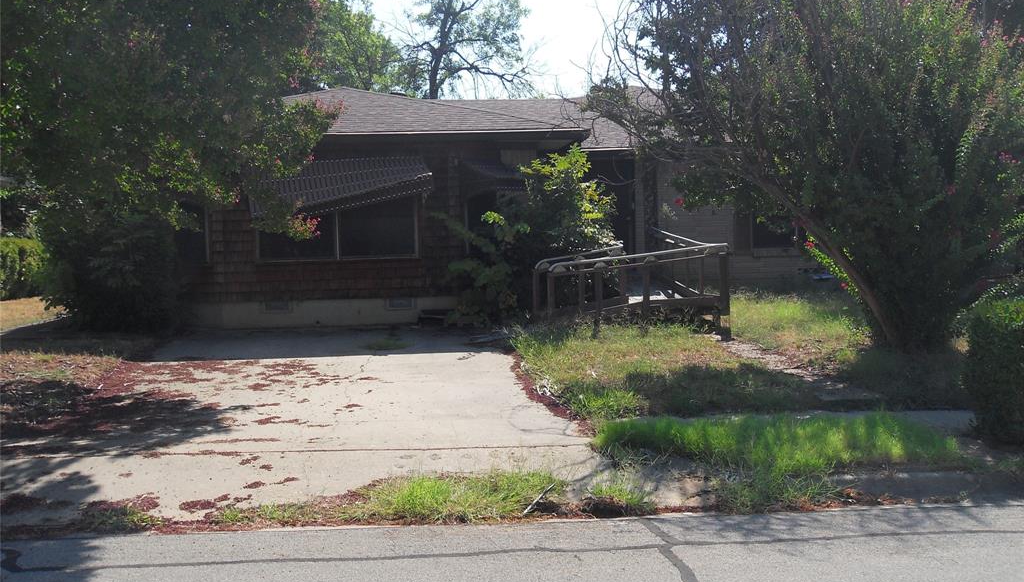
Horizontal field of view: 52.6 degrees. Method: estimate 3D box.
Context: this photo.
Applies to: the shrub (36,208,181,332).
[{"bbox_3d":[-6.609,-0.353,17.000,2.200,2.080,2.000,-1,1,-3],"label":"shrub"}]

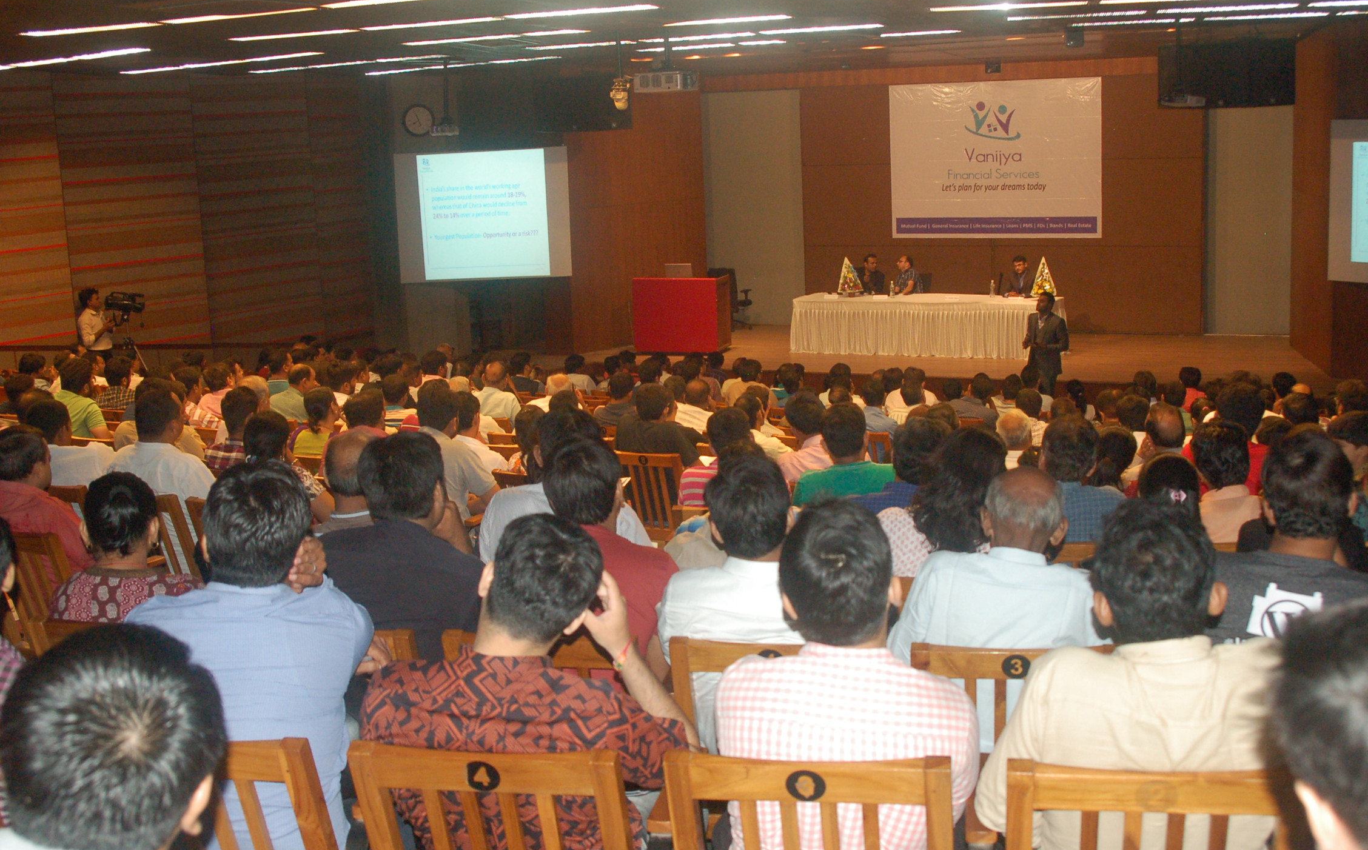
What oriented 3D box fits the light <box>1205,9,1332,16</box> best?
[{"bbox_3d":[5.697,-4.013,15.600,1.220,0.060,0.100,0,11,12],"label":"light"}]

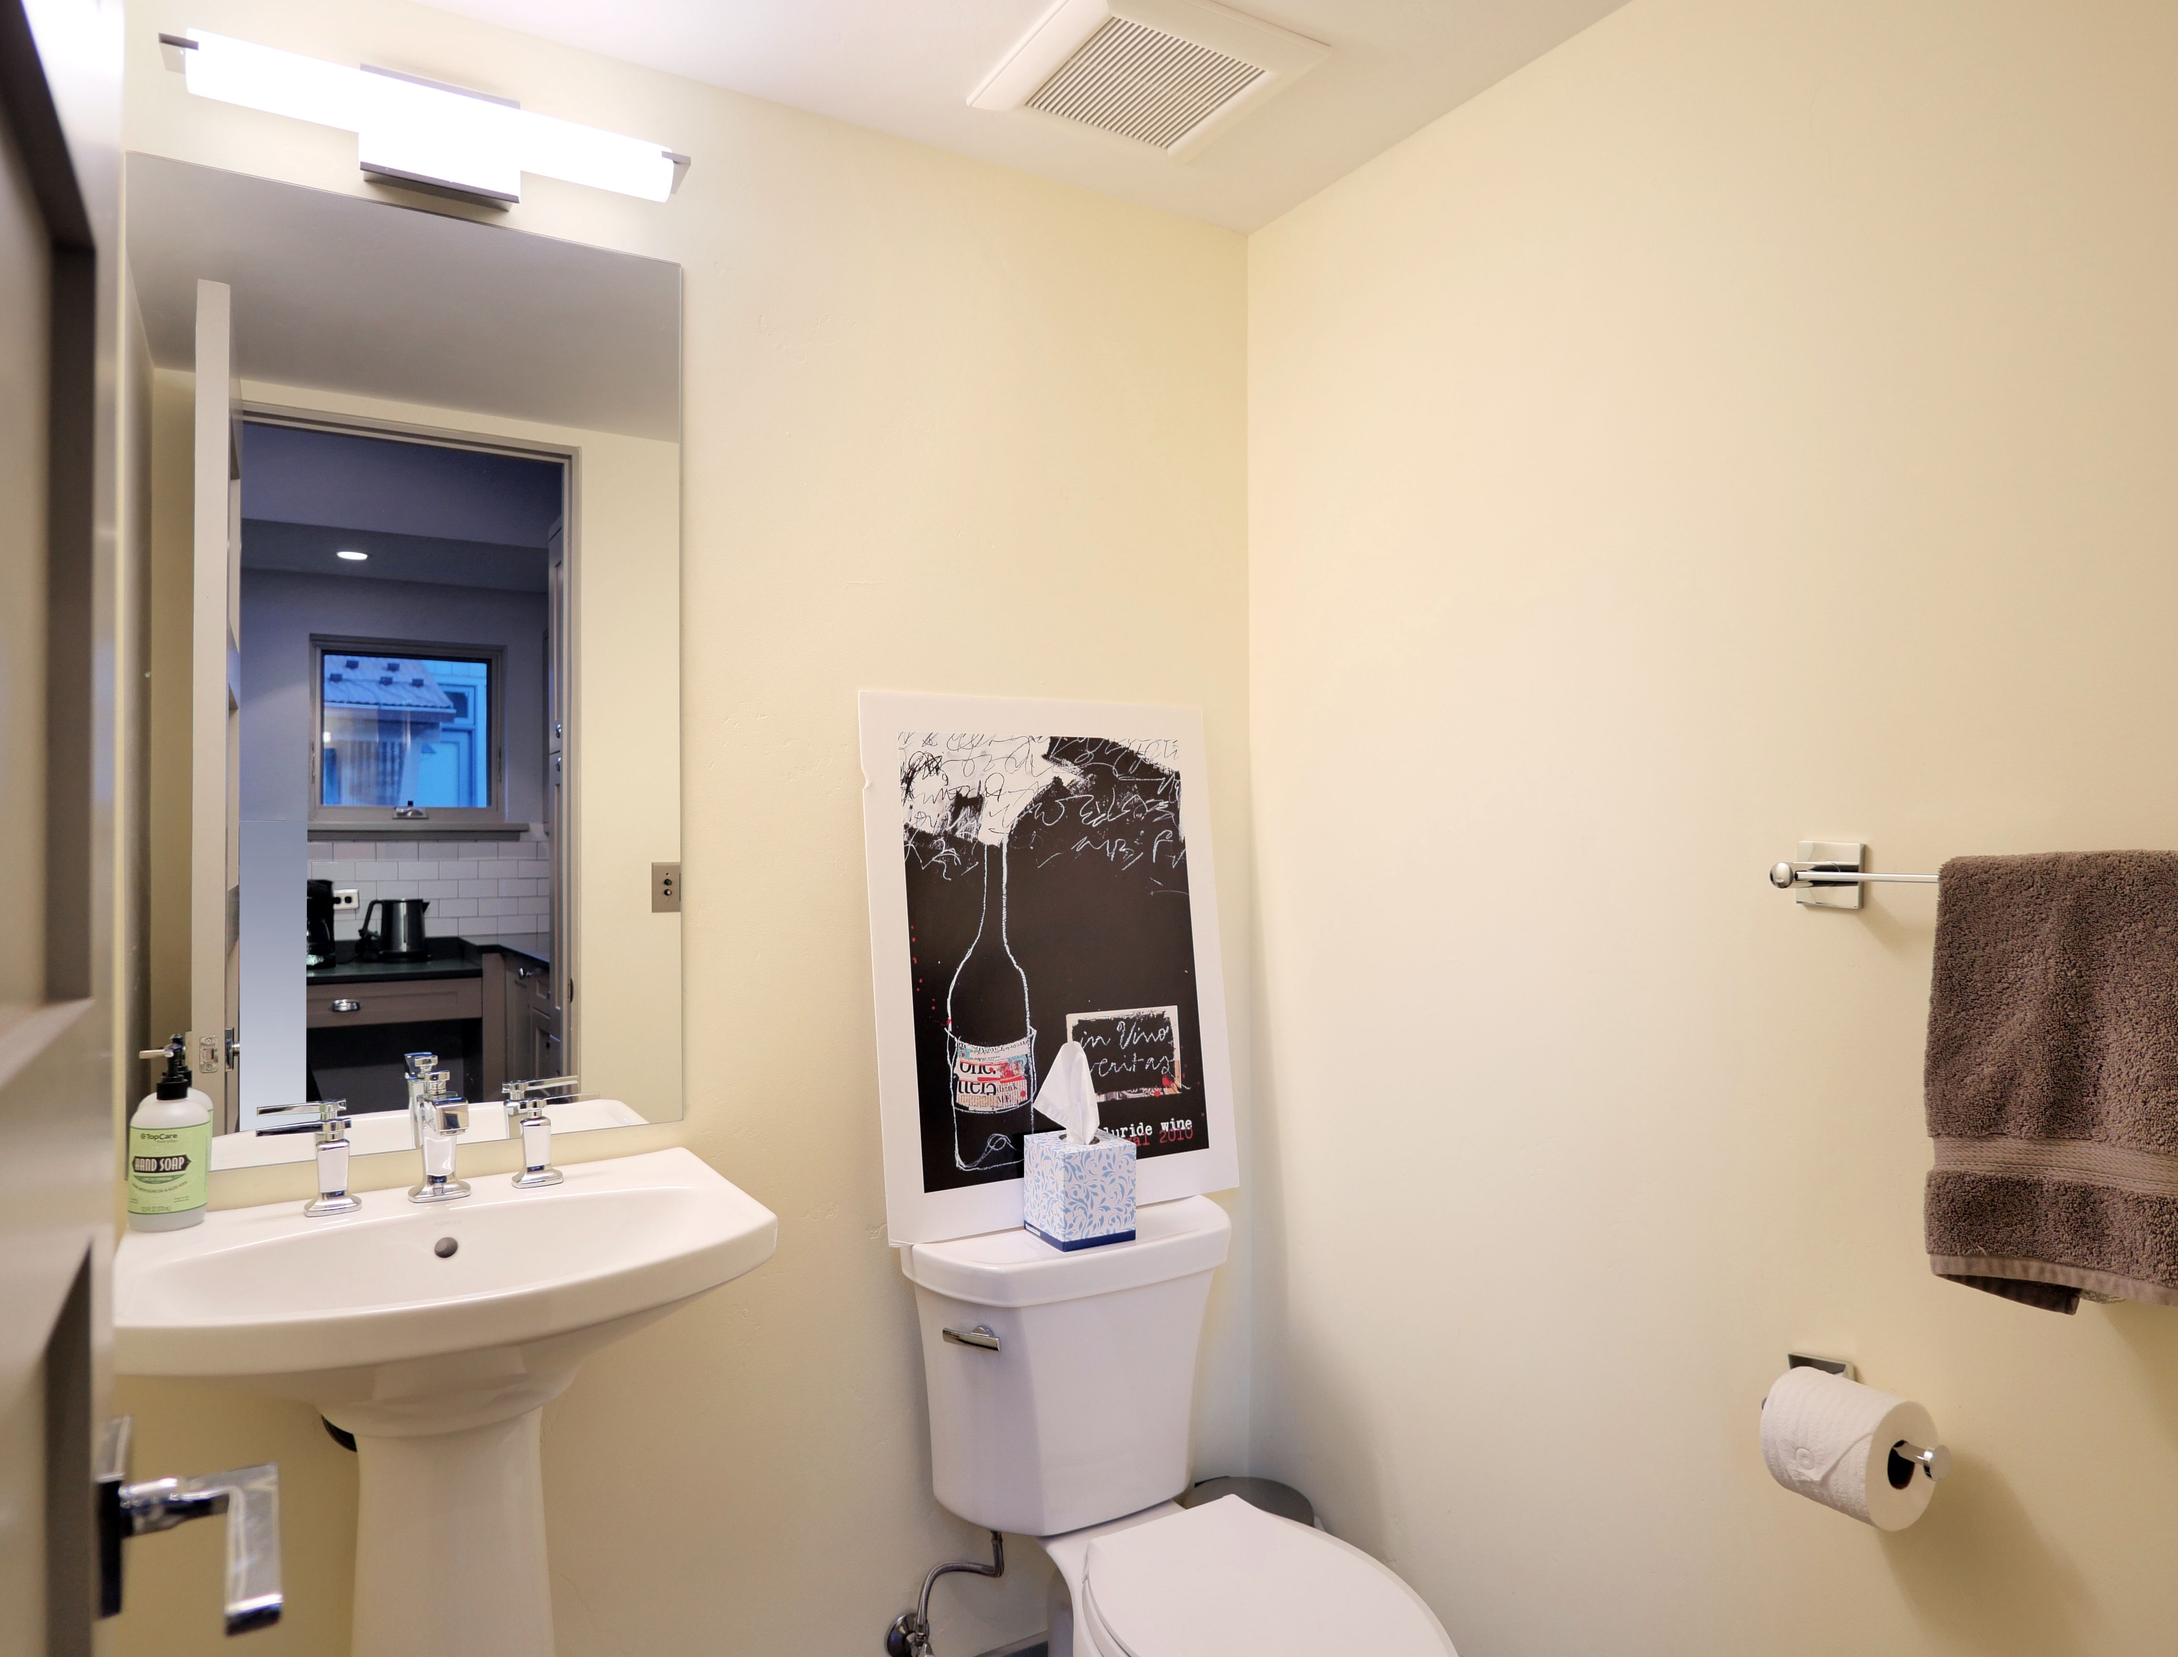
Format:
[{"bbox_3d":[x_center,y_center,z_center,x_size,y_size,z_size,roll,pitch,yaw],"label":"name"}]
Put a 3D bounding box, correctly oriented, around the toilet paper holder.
[{"bbox_3d":[0.699,0.531,1.124,0.095,0.058,0.155,0,0,-32],"label":"toilet paper holder"}]

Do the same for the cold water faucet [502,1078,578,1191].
[{"bbox_3d":[-0.597,0.348,1.403,0.090,0.090,0.050,0,0,-29],"label":"cold water faucet"}]

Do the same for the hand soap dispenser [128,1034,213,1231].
[{"bbox_3d":[-0.918,0.301,1.241,0.067,0.184,0.067,0,0,-29],"label":"hand soap dispenser"}]

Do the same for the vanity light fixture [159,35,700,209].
[{"bbox_3d":[-0.706,-0.737,1.359,0.506,0.110,0.090,0,0,-29],"label":"vanity light fixture"}]

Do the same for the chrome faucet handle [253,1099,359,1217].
[{"bbox_3d":[-0.844,0.368,1.350,0.098,0.097,0.056,0,0,-30],"label":"chrome faucet handle"}]

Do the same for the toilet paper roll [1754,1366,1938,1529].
[{"bbox_3d":[0.677,0.549,1.109,0.113,0.113,0.097,0,0,-32],"label":"toilet paper roll"}]

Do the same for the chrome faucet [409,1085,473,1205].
[{"bbox_3d":[-0.688,0.333,1.319,0.058,0.122,0.110,0,0,-29],"label":"chrome faucet"}]

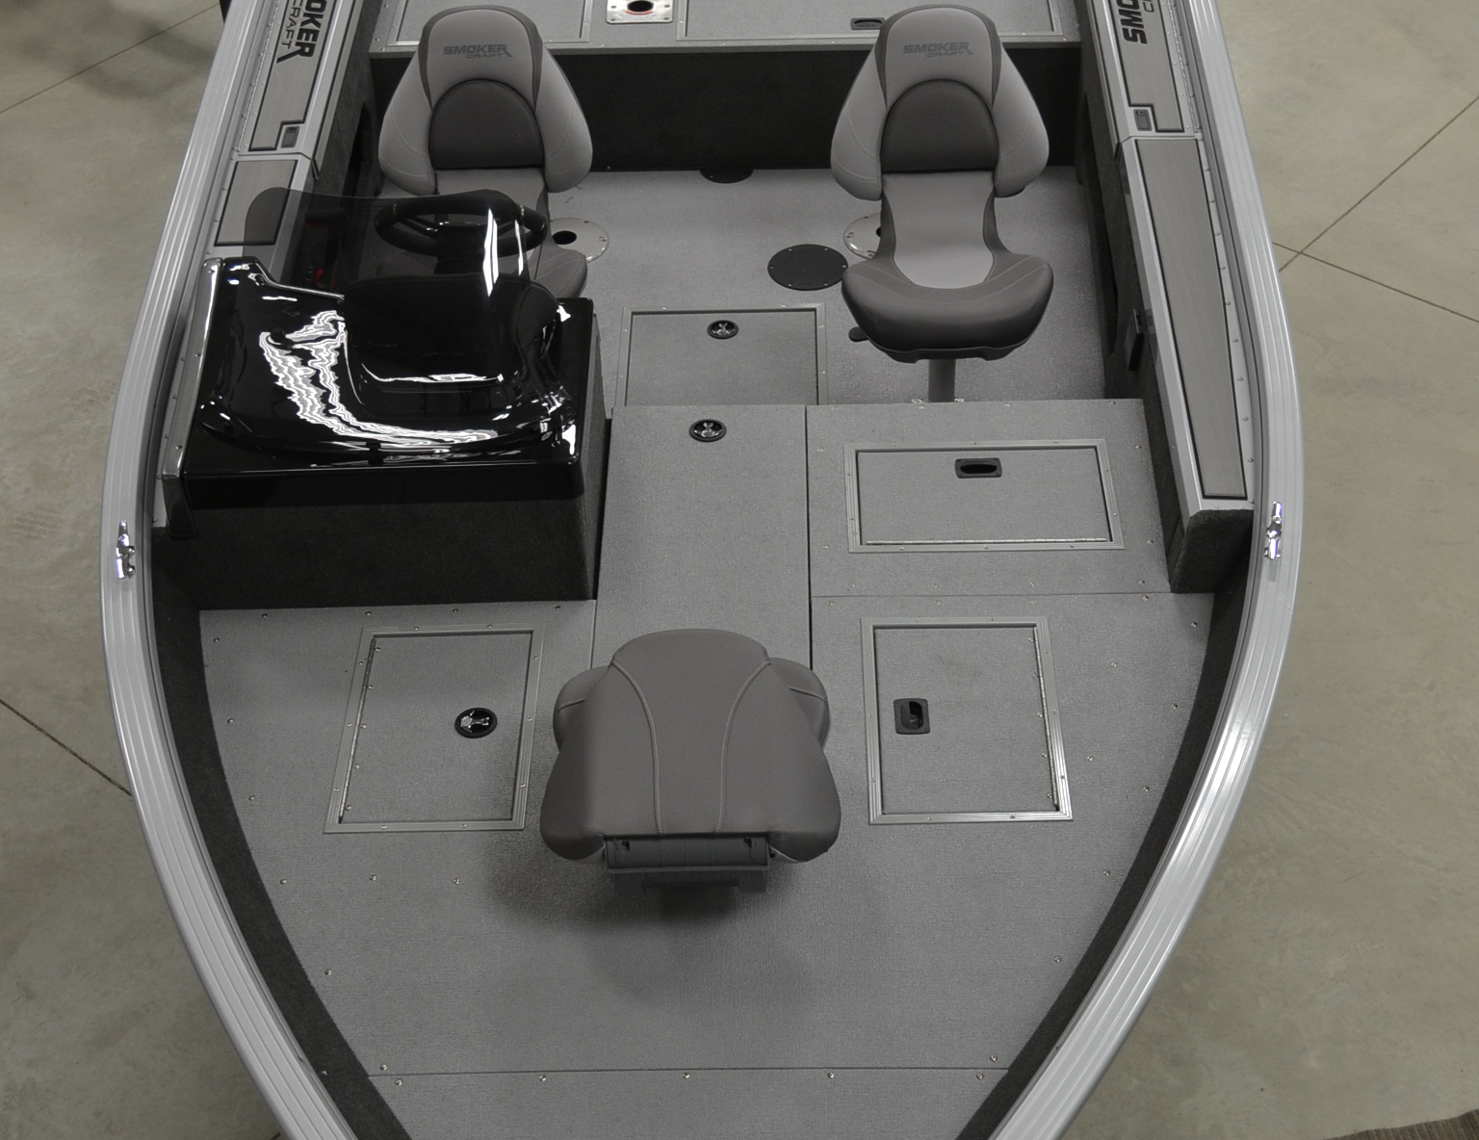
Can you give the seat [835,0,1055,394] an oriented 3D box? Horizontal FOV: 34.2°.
[{"bbox_3d":[0.444,-0.717,5.258,0.484,0.855,0.620,-1,41,1],"label":"seat"}]

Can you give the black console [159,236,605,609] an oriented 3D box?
[{"bbox_3d":[-0.647,-0.313,4.655,0.755,0.520,0.650,-1,41,1],"label":"black console"}]

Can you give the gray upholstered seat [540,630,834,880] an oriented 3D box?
[{"bbox_3d":[-0.069,0.348,3.908,0.480,0.270,0.500,-1,41,1],"label":"gray upholstered seat"}]

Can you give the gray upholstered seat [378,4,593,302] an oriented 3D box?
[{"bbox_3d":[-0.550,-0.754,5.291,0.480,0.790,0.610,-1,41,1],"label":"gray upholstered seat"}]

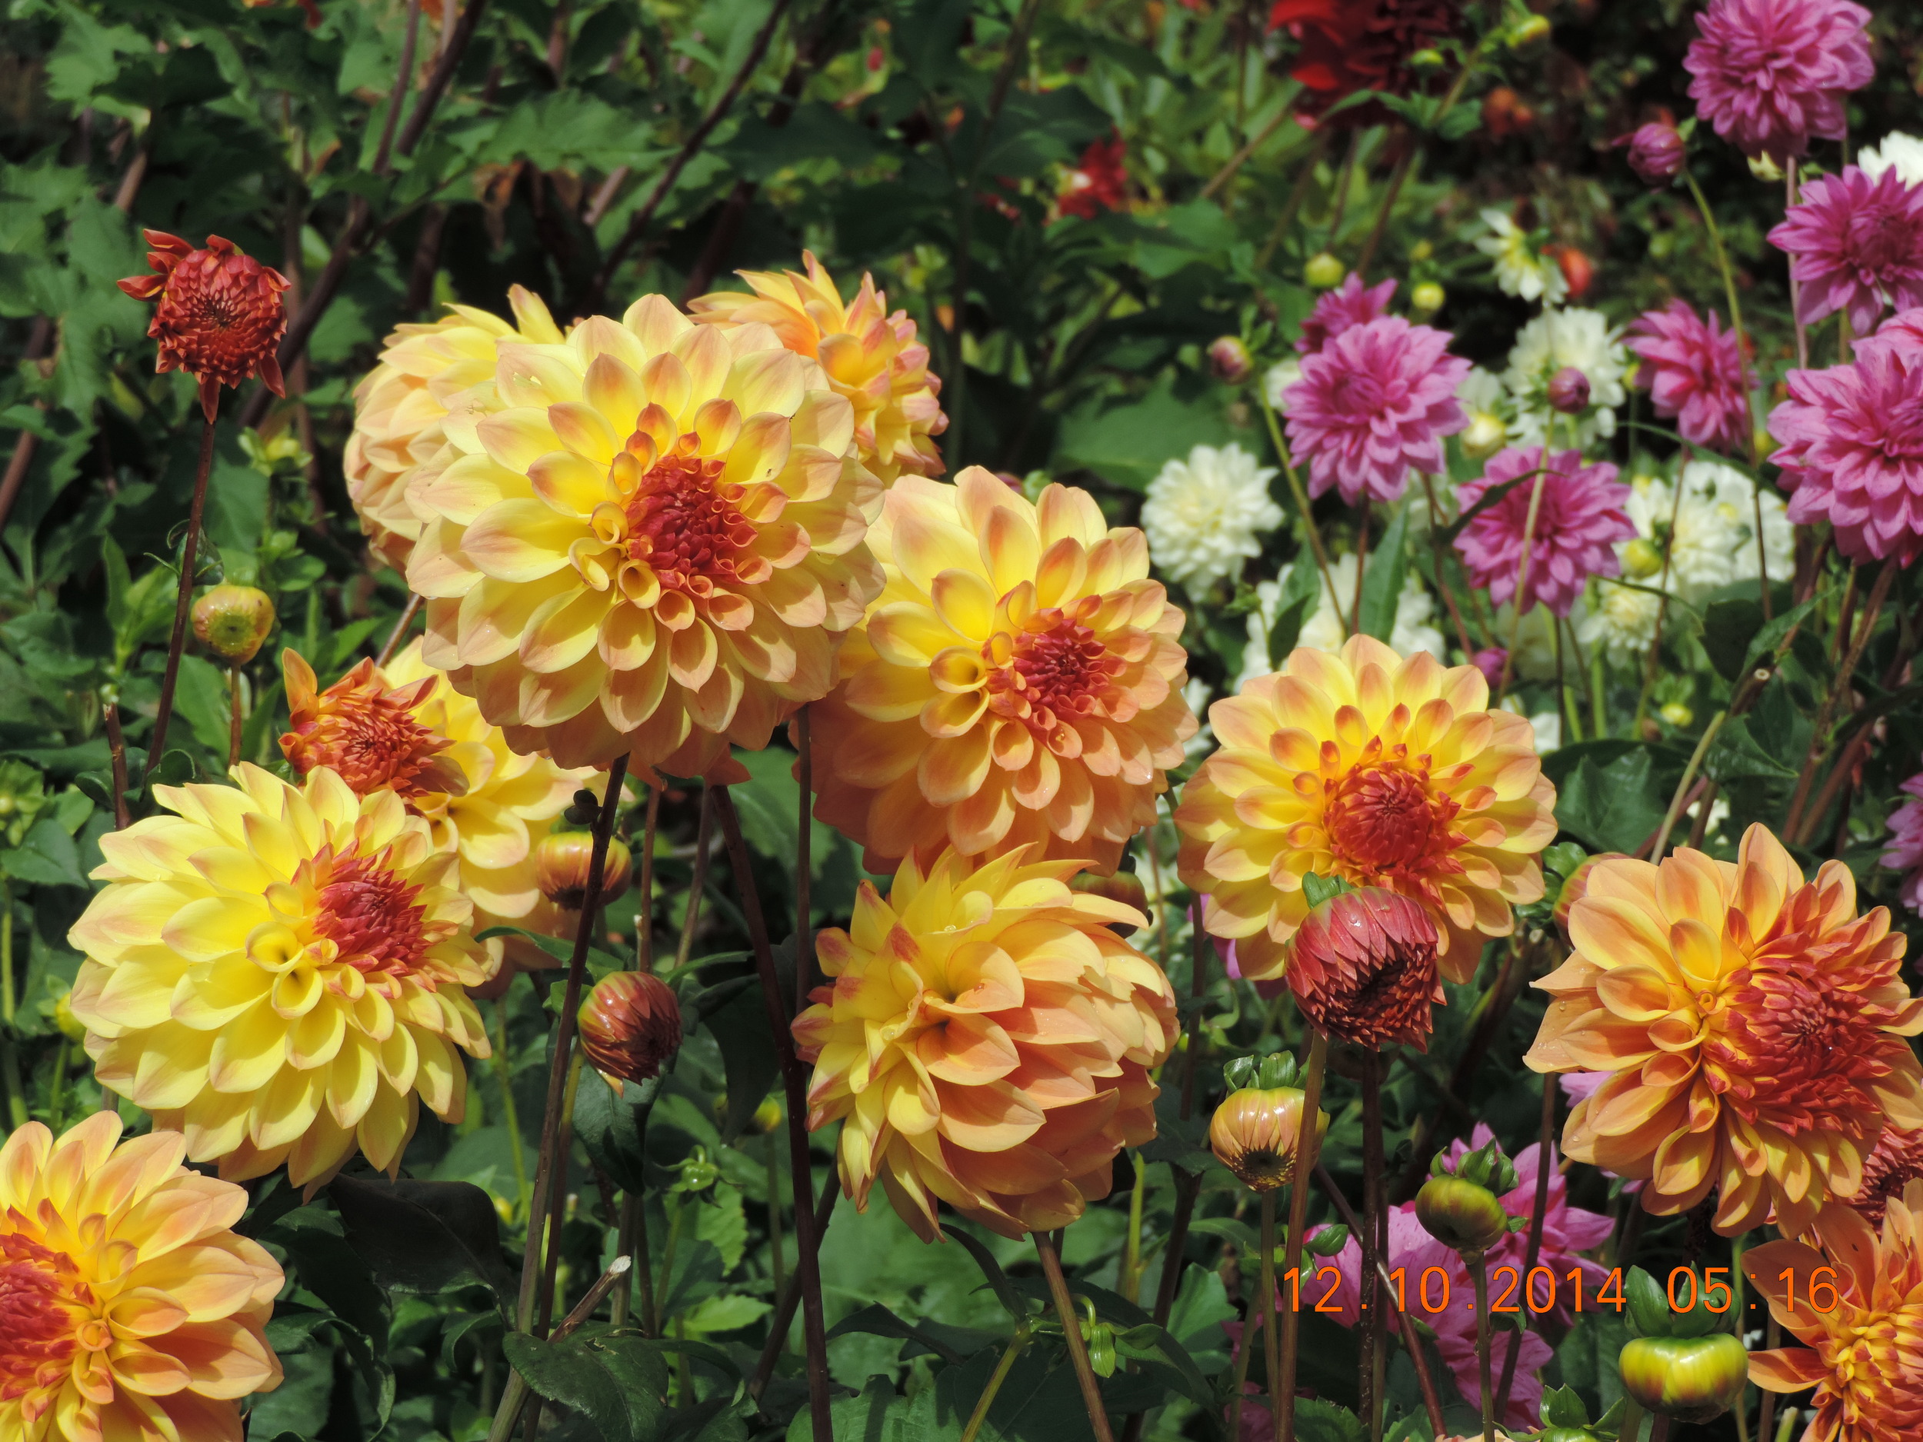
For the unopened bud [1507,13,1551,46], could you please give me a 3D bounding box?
[{"bbox_3d":[0.329,-0.401,2.900,0.025,0.021,0.025,0,14,0],"label":"unopened bud"}]

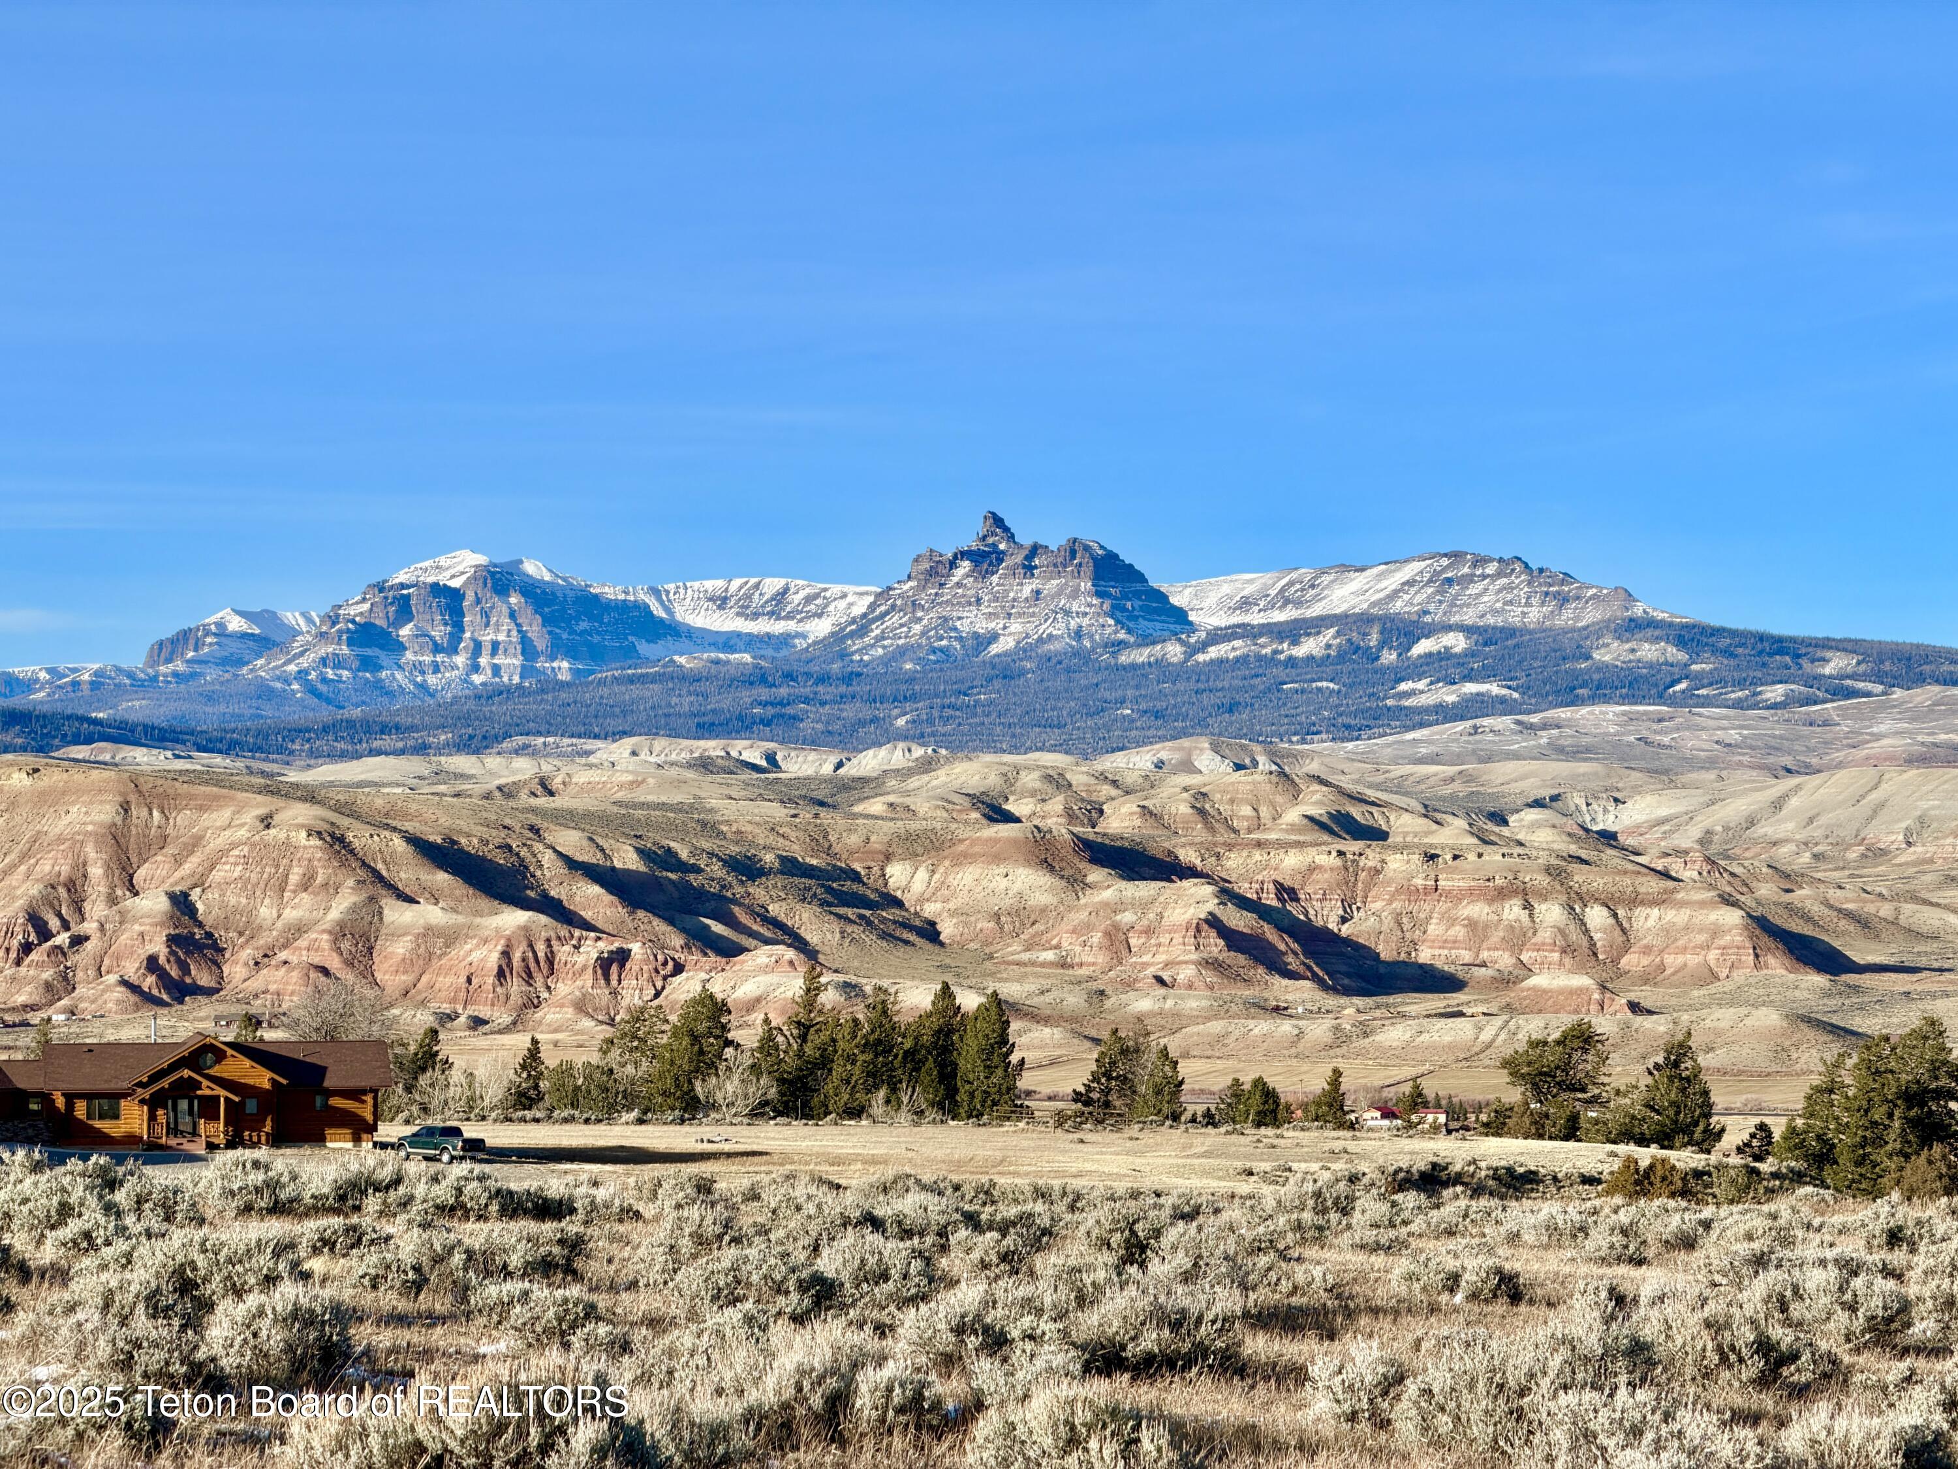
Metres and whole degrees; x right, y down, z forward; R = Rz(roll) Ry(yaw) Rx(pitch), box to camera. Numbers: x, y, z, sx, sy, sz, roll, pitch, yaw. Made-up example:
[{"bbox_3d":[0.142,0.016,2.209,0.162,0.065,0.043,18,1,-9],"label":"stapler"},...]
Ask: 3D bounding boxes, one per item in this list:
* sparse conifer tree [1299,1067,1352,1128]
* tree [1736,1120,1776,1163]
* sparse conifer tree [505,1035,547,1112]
[{"bbox_3d":[21.609,22.656,352.000,3.332,3.903,3.165,0,-1,0],"label":"sparse conifer tree"},{"bbox_3d":[44.605,23.357,325.000,2.285,2.505,2.171,0,-1,0],"label":"tree"},{"bbox_3d":[-28.818,21.662,360.000,2.629,5.063,2.497,0,-1,0],"label":"sparse conifer tree"}]

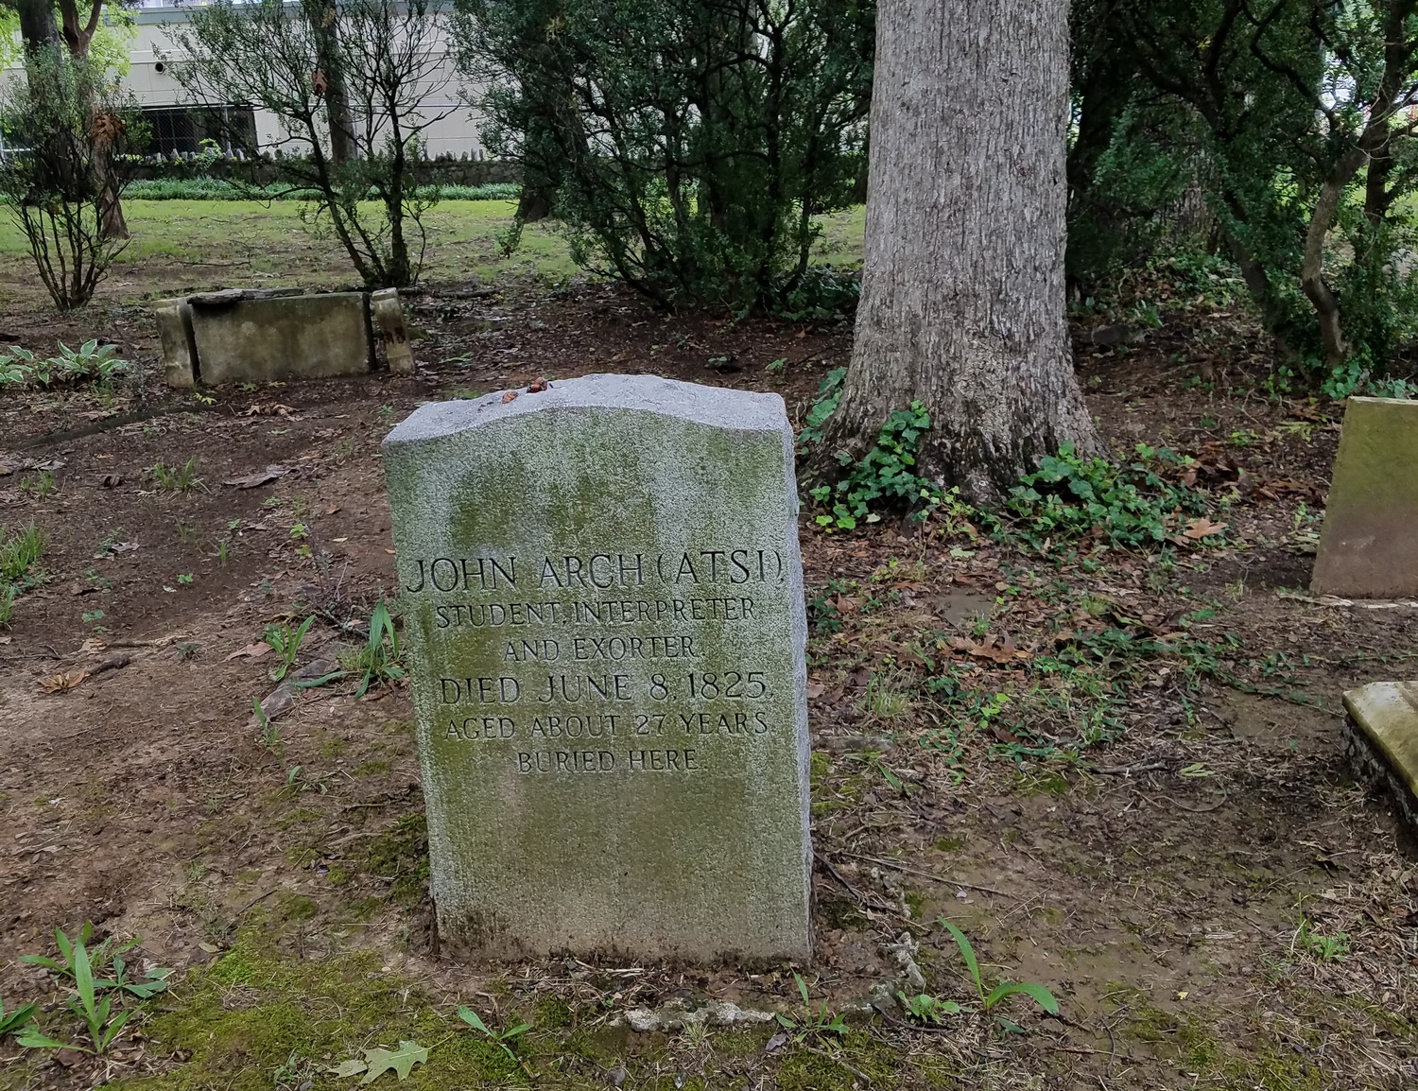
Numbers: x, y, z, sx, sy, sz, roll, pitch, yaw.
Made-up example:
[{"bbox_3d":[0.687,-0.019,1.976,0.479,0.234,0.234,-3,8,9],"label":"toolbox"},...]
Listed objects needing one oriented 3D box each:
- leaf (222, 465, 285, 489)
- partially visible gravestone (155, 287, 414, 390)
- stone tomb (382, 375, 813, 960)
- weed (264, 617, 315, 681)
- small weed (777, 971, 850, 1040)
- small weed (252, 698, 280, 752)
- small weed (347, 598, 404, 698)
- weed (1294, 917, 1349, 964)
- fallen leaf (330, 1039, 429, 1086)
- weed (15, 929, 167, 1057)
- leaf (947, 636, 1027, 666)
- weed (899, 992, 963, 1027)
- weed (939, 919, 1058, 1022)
[{"bbox_3d":[-2.063,-0.317,6.381,0.270,0.045,0.160,-14,21,-38],"label":"leaf"},{"bbox_3d":[-2.814,-1.418,9.457,1.560,0.550,0.680,-6,17,-16],"label":"partially visible gravestone"},{"bbox_3d":[-0.174,0.234,2.636,0.695,1.036,0.290,-2,16,4],"label":"stone tomb"},{"bbox_3d":[-1.213,0.291,4.091,0.130,0.130,0.150,-1,16,0],"label":"weed"},{"bbox_3d":[0.166,0.733,2.264,0.113,0.075,0.075,0,17,0],"label":"small weed"},{"bbox_3d":[-1.016,0.412,3.262,0.055,0.105,0.055,0,17,0],"label":"small weed"},{"bbox_3d":[-0.946,0.280,4.005,0.145,0.195,0.190,-1,16,0],"label":"small weed"},{"bbox_3d":[1.136,0.726,2.628,0.097,0.052,0.088,-1,16,0],"label":"weed"},{"bbox_3d":[-0.504,0.790,2.174,0.145,0.018,0.080,-4,18,-14],"label":"fallen leaf"},{"bbox_3d":[-0.972,0.704,2.263,0.215,0.130,0.160,0,17,0],"label":"weed"},{"bbox_3d":[0.746,0.280,3.805,0.210,0.040,0.120,0,17,0],"label":"leaf"},{"bbox_3d":[0.355,0.747,2.289,0.098,0.032,0.055,0,17,0],"label":"weed"},{"bbox_3d":[0.469,0.692,2.313,0.190,0.125,0.080,0,17,0],"label":"weed"}]

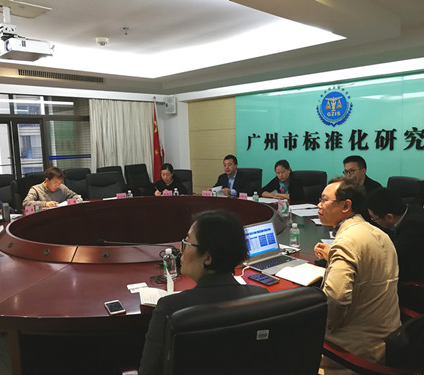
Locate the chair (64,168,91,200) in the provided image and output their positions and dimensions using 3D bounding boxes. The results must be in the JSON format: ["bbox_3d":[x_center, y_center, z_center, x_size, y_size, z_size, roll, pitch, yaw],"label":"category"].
[{"bbox_3d":[-2.306,0.208,6.941,0.610,1.040,0.640,-5,8,-26],"label":"chair"}]

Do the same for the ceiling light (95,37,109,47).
[{"bbox_3d":[-1.121,-1.490,3.980,0.120,0.060,0.120,6,10,44],"label":"ceiling light"}]

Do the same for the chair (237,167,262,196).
[{"bbox_3d":[0.478,0.258,5.944,0.610,1.040,0.640,1,7,22],"label":"chair"}]

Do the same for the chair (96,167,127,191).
[{"bbox_3d":[-1.819,0.135,7.453,0.610,1.040,0.640,-6,8,-36],"label":"chair"}]

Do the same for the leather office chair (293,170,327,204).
[{"bbox_3d":[1.065,0.373,4.729,0.620,1.080,0.660,3,9,33],"label":"leather office chair"}]

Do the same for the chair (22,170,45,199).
[{"bbox_3d":[-2.501,0.319,5.995,0.620,1.080,0.660,-9,10,-44],"label":"chair"}]

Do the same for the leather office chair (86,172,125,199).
[{"bbox_3d":[-1.382,0.346,5.521,0.620,1.080,0.660,-8,10,-40],"label":"leather office chair"}]

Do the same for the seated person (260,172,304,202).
[{"bbox_3d":[0.961,0.244,5.115,0.560,1.240,0.740,5,9,41],"label":"seated person"}]

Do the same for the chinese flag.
[{"bbox_3d":[-1.108,-0.872,8.154,0.300,1.700,0.220,-4,7,-20],"label":"chinese flag"}]

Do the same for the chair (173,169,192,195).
[{"bbox_3d":[-0.536,0.282,5.950,0.610,1.040,0.640,-1,7,3],"label":"chair"}]

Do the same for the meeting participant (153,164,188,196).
[{"bbox_3d":[-0.542,0.285,5.249,0.500,1.220,0.720,-1,7,8],"label":"meeting participant"}]

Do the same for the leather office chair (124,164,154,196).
[{"bbox_3d":[-1.163,0.152,6.963,0.660,1.080,0.620,6,10,44],"label":"leather office chair"}]

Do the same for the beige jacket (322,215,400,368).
[{"bbox_3d":[0.736,0.502,1.920,0.380,0.640,0.470,5,10,43],"label":"beige jacket"}]

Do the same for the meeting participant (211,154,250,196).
[{"bbox_3d":[0.253,0.237,5.121,0.550,1.300,0.750,2,8,25],"label":"meeting participant"}]

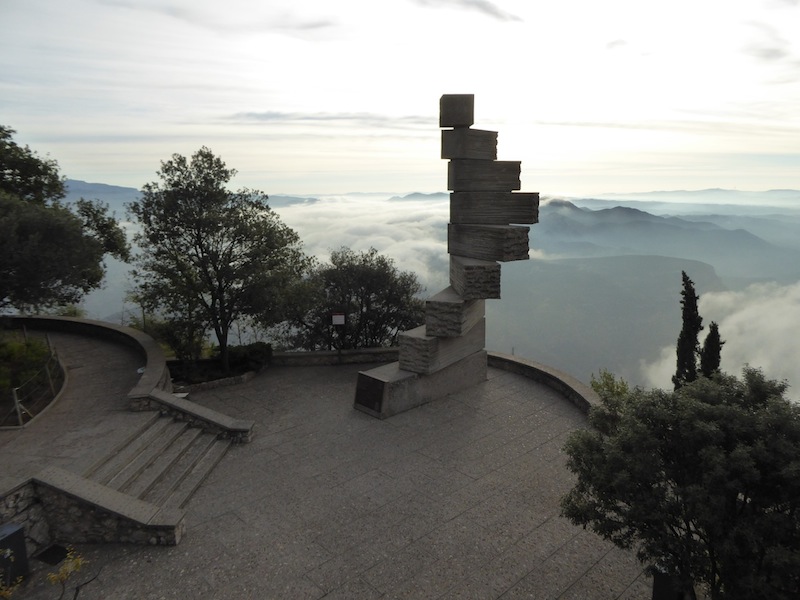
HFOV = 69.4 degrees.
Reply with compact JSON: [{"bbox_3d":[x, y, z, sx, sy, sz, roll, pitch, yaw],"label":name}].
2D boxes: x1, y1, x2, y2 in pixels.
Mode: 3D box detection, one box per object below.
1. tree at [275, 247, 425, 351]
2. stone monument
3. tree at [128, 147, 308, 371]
[{"bbox_3d":[-1.749,0.064,21.977,5.590,4.120,4.700,0,11,0],"label":"tree"},{"bbox_3d":[1.467,-1.497,16.876,5.940,8.770,2.530,-10,15,-44],"label":"stone monument"},{"bbox_3d":[-5.861,-1.212,18.654,5.700,7.200,5.400,0,11,0],"label":"tree"}]

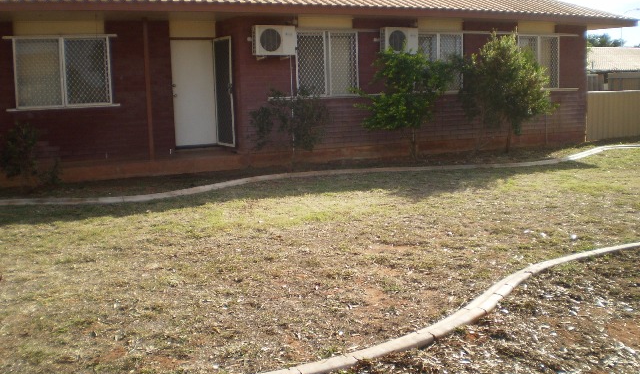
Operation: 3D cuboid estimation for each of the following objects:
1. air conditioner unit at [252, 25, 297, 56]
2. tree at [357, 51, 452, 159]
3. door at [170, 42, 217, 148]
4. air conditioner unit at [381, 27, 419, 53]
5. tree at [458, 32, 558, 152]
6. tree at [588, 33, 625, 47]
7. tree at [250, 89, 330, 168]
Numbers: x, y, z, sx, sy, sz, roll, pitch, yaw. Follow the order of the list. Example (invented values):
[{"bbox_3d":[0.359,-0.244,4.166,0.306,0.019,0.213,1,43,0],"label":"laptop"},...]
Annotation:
[{"bbox_3d":[-0.838,-2.665,12.119,0.780,0.540,0.270,-5,9,-25],"label":"air conditioner unit"},{"bbox_3d":[1.608,-1.579,12.793,1.846,2.108,1.550,-5,9,-25],"label":"tree"},{"bbox_3d":[-2.448,-1.832,12.943,0.830,2.040,0.050,-5,9,-25],"label":"door"},{"bbox_3d":[1.573,-2.898,13.223,0.770,0.530,0.270,-5,9,-25],"label":"air conditioner unit"},{"bbox_3d":[3.947,-1.987,13.840,2.038,2.497,1.750,-5,9,-25],"label":"tree"},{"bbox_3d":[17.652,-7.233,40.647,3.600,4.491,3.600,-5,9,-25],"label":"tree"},{"bbox_3d":[-0.531,-1.048,11.966,1.409,1.400,1.200,-5,9,-25],"label":"tree"}]

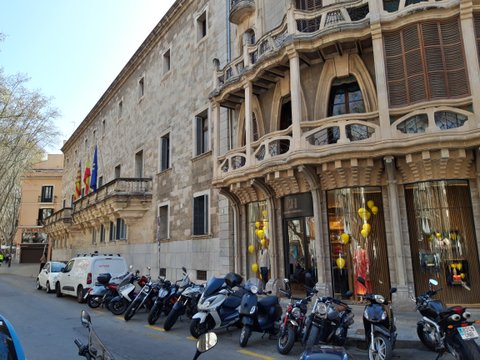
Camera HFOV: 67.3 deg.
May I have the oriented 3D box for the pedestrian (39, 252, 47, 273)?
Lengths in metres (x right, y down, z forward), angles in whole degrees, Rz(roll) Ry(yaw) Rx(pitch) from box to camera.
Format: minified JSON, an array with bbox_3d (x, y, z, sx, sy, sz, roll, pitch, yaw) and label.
[{"bbox_3d":[-15.101,6.433,27.607,0.500,1.680,0.350,8,-14,-35],"label":"pedestrian"}]

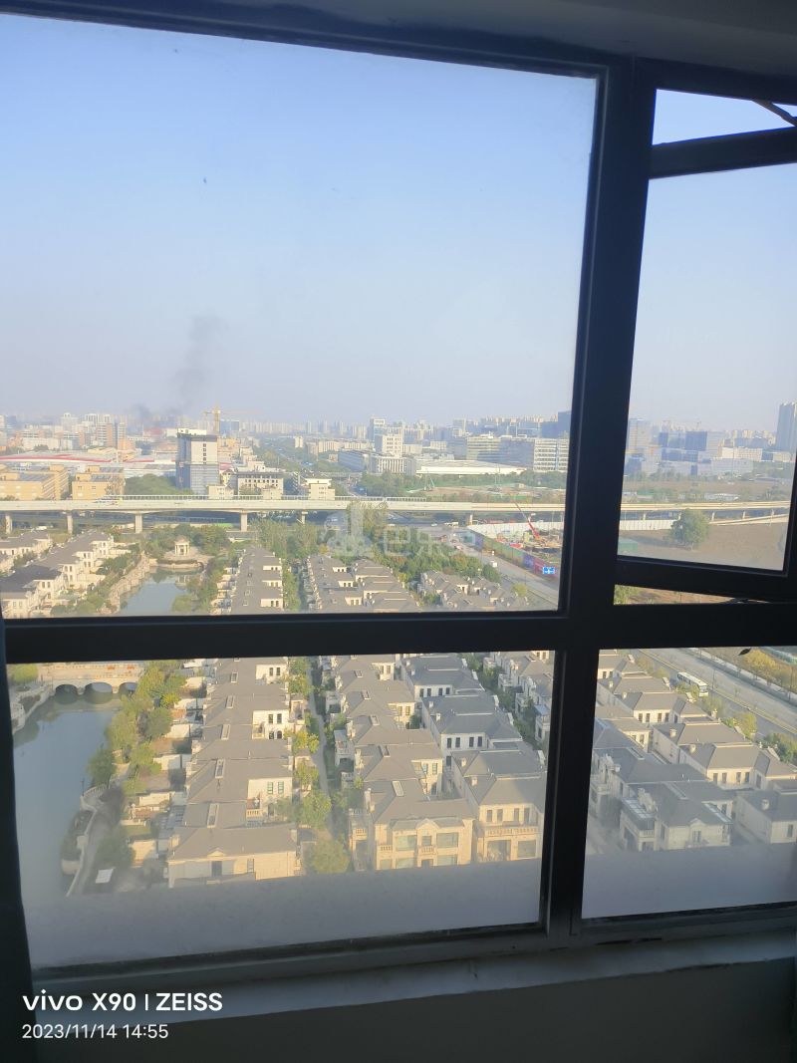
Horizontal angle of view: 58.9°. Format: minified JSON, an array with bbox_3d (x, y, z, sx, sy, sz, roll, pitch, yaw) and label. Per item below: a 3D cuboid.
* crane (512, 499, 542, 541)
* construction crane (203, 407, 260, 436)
[{"bbox_3d":[66.130,-4.950,362.000,14.200,21.300,4.000,1,8,0],"label":"crane"},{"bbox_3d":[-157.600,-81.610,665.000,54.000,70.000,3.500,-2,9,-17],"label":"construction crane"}]

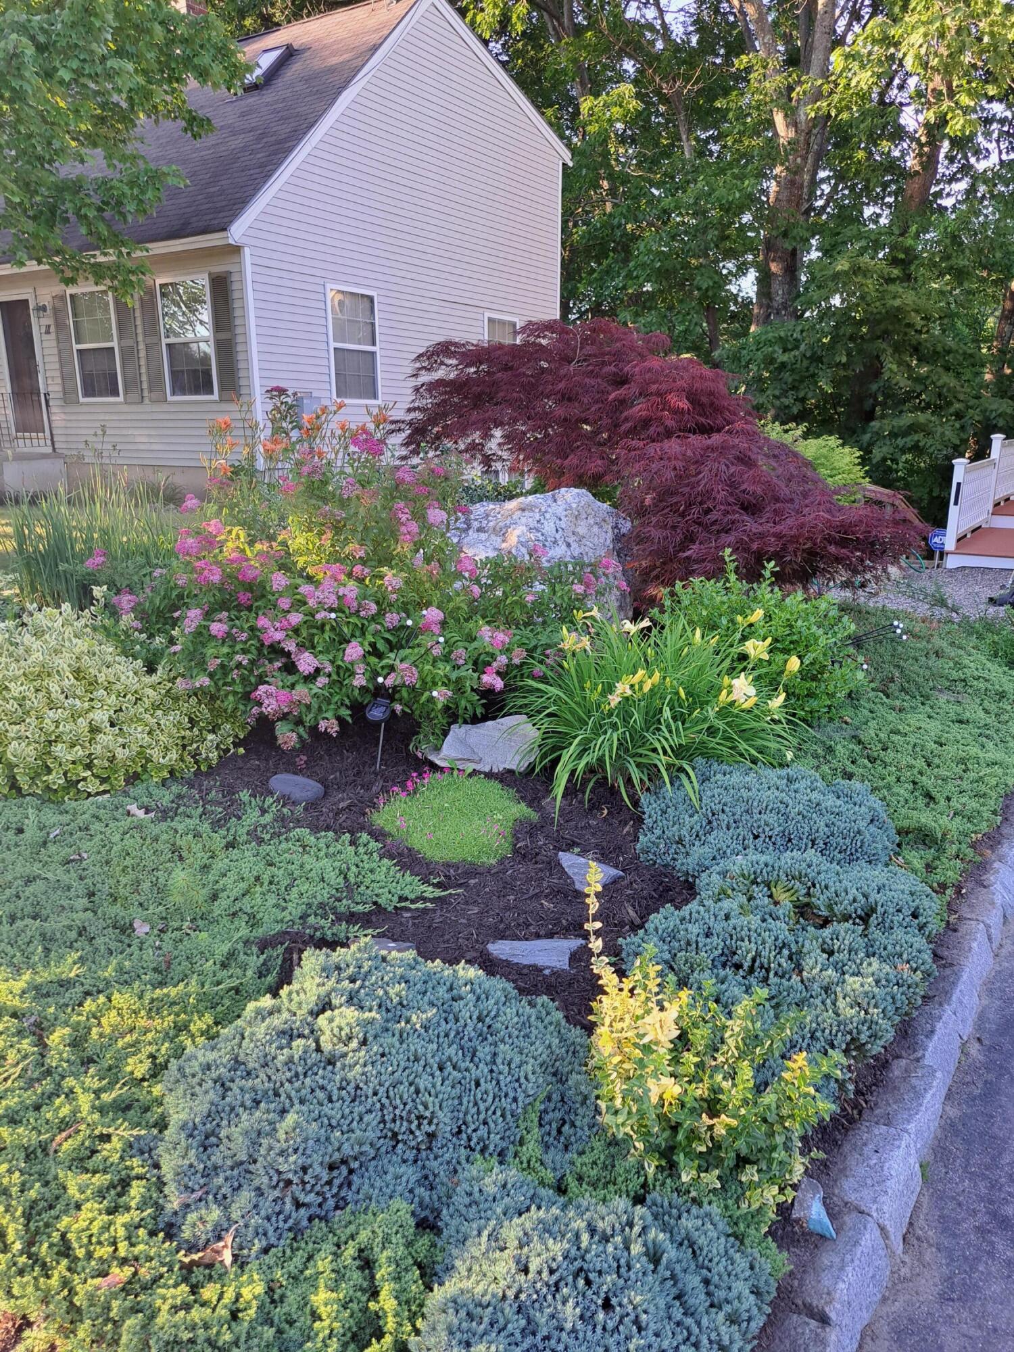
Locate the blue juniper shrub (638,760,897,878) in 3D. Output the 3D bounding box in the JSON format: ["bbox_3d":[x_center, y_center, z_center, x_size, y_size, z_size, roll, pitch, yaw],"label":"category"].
[{"bbox_3d":[0.875,0.455,3.150,0.860,0.300,0.720,0,15,0],"label":"blue juniper shrub"}]

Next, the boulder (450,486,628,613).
[{"bbox_3d":[0.209,-0.658,5.700,1.100,0.920,0.850,0,14,0],"label":"boulder"}]

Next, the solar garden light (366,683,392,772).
[{"bbox_3d":[-0.498,0.195,3.650,0.100,0.360,0.100,1,14,5],"label":"solar garden light"}]

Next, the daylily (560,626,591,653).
[{"bbox_3d":[0.280,-0.150,3.850,0.125,0.105,0.100,3,15,10],"label":"daylily"}]

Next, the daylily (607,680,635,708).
[{"bbox_3d":[0.439,0.069,3.620,0.105,0.100,0.095,3,15,10],"label":"daylily"}]

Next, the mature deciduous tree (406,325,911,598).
[{"bbox_3d":[1.108,-1.550,7.000,3.500,2.100,2.800,0,14,0],"label":"mature deciduous tree"}]

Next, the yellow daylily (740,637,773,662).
[{"bbox_3d":[1.014,-0.110,3.820,0.125,0.100,0.100,0,14,0],"label":"yellow daylily"}]

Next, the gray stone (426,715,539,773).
[{"bbox_3d":[-0.095,0.273,3.750,0.440,0.160,0.280,0,14,0],"label":"gray stone"}]

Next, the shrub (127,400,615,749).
[{"bbox_3d":[-0.645,-0.613,4.600,2.200,1.330,1.650,0,14,0],"label":"shrub"}]

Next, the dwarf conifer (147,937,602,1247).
[{"bbox_3d":[-0.255,0.735,1.870,0.870,0.320,0.720,0,14,0],"label":"dwarf conifer"}]

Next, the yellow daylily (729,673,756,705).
[{"bbox_3d":[0.928,0.052,3.700,0.108,0.120,0.100,-1,14,-5],"label":"yellow daylily"}]

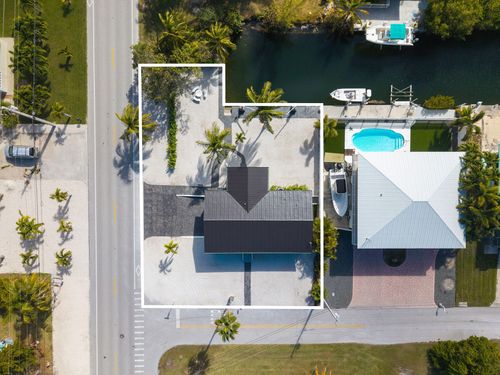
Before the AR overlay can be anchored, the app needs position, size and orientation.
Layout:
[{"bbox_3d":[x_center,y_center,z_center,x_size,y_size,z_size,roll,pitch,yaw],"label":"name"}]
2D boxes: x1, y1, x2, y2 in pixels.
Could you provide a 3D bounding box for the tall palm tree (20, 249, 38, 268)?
[{"bbox_3d":[-34.246,11.034,54.455,2.700,2.800,2.500,0,90,1],"label":"tall palm tree"}]

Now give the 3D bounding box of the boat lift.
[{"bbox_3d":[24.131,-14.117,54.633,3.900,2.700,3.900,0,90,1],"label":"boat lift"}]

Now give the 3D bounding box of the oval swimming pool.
[{"bbox_3d":[20.670,-7.430,56.300,8.300,1.500,4.100,0,90,0],"label":"oval swimming pool"}]

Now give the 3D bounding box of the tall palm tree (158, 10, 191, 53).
[{"bbox_3d":[-10.811,-22.737,52.511,5.200,6.800,5.500,0,90,1],"label":"tall palm tree"}]

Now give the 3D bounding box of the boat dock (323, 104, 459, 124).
[{"bbox_3d":[22.530,-11.950,55.900,21.200,0.700,2.700,0,90,0],"label":"boat dock"}]

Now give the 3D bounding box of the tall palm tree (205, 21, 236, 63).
[{"bbox_3d":[-4.450,-21.400,52.600,4.900,6.000,5.200,0,90,0],"label":"tall palm tree"}]

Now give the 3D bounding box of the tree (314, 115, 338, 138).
[{"bbox_3d":[11.437,-9.096,53.218,3.500,4.700,3.500,0,90,1],"label":"tree"}]

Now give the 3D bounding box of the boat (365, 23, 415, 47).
[{"bbox_3d":[22.039,-23.835,54.239,8.000,2.700,2.800,1,90,1],"label":"boat"}]

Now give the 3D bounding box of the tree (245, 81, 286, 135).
[{"bbox_3d":[2.180,-11.419,52.031,6.000,7.300,7.000,0,90,1],"label":"tree"}]

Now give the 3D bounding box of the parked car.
[{"bbox_3d":[-36.200,-5.650,54.700,5.150,1.750,1.970,0,90,0],"label":"parked car"}]

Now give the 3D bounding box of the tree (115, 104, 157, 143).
[{"bbox_3d":[-16.851,-9.299,52.605,6.000,6.500,5.600,0,90,1],"label":"tree"}]

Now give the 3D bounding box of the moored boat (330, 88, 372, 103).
[{"bbox_3d":[16.220,-14.790,55.600,6.600,1.700,2.100,0,90,0],"label":"moored boat"}]

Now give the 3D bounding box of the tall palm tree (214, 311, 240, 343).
[{"bbox_3d":[-2.950,18.000,49.900,3.600,11.500,3.700,0,90,0],"label":"tall palm tree"}]

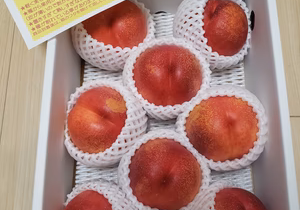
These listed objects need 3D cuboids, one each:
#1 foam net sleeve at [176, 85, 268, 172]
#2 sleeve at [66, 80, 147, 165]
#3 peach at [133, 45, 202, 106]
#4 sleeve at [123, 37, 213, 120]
[{"bbox_3d":[0.078,0.025,0.323,0.092,0.081,0.092,-2,80,8],"label":"foam net sleeve"},{"bbox_3d":[-0.048,0.020,0.329,0.091,0.080,0.091,-2,80,10],"label":"sleeve"},{"bbox_3d":[0.018,-0.031,0.334,0.083,0.077,0.083,0,83,2],"label":"peach"},{"bbox_3d":[0.018,-0.031,0.337,0.094,0.082,0.094,0,83,2],"label":"sleeve"}]

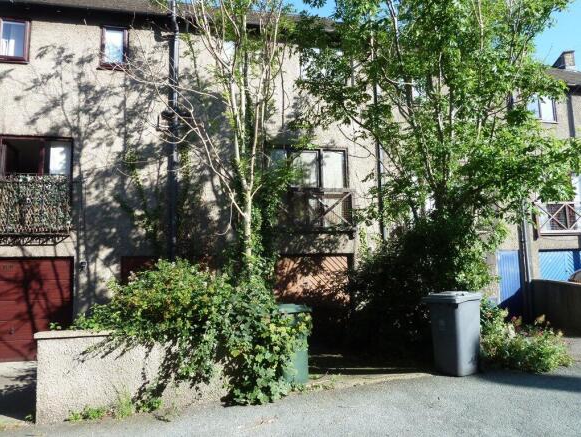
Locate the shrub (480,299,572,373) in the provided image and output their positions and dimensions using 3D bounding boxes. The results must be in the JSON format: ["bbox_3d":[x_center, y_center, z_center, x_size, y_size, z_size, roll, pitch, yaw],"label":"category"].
[{"bbox_3d":[3.388,1.703,6.128,1.350,0.920,1.050,0,-7,-12],"label":"shrub"}]

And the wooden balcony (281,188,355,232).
[{"bbox_3d":[0.575,-0.178,9.741,1.820,1.000,0.200,0,-7,-12],"label":"wooden balcony"}]

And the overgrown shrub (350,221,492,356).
[{"bbox_3d":[2.394,1.201,7.905,2.500,2.400,2.000,0,-7,-12],"label":"overgrown shrub"}]

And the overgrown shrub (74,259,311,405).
[{"bbox_3d":[-1.044,1.336,5.099,2.500,1.640,1.300,0,-7,-12],"label":"overgrown shrub"}]

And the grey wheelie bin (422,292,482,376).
[{"bbox_3d":[2.295,1.640,5.988,0.650,1.070,0.520,4,-9,-37],"label":"grey wheelie bin"}]

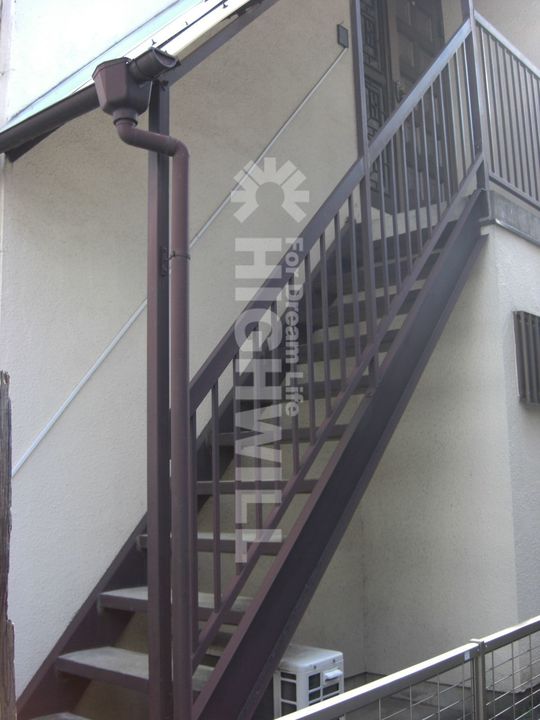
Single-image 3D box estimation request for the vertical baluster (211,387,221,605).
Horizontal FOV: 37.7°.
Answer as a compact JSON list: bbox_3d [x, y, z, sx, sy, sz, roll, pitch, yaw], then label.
[{"bbox_3d":[-0.185,0.470,2.712,0.018,0.766,0.018,-9,-12,42],"label":"vertical baluster"}]

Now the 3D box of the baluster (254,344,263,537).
[{"bbox_3d":[-0.041,0.254,2.722,0.016,0.680,0.016,-9,-11,40],"label":"baluster"}]

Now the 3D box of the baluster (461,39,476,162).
[{"bbox_3d":[1.145,-1.501,4.535,0.017,0.757,0.017,-10,-12,42],"label":"baluster"}]

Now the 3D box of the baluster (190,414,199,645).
[{"bbox_3d":[-0.249,0.563,2.616,0.017,0.757,0.017,-10,-12,42],"label":"baluster"}]

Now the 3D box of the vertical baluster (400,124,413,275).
[{"bbox_3d":[0.676,-0.806,3.890,0.017,0.757,0.017,-10,-12,42],"label":"vertical baluster"}]

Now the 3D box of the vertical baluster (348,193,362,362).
[{"bbox_3d":[0.373,-0.358,3.473,0.017,0.757,0.017,-10,-12,42],"label":"vertical baluster"}]

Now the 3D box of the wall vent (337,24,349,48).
[{"bbox_3d":[0.491,-2.171,5.325,0.028,0.130,0.087,-10,-12,42],"label":"wall vent"}]

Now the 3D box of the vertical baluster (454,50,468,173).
[{"bbox_3d":[1.089,-1.409,4.496,0.018,0.766,0.018,-9,-12,42],"label":"vertical baluster"}]

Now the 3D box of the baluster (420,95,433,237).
[{"bbox_3d":[0.817,-1.009,4.105,0.018,0.766,0.018,-9,-12,42],"label":"baluster"}]

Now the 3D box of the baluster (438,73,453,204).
[{"bbox_3d":[0.953,-1.210,4.300,0.018,0.766,0.018,-9,-12,42],"label":"baluster"}]

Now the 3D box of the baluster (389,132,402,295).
[{"bbox_3d":[0.612,-0.705,3.814,0.018,0.766,0.018,-9,-12,42],"label":"baluster"}]

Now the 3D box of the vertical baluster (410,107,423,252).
[{"bbox_3d":[0.749,-0.908,4.008,0.018,0.766,0.018,-9,-12,42],"label":"vertical baluster"}]

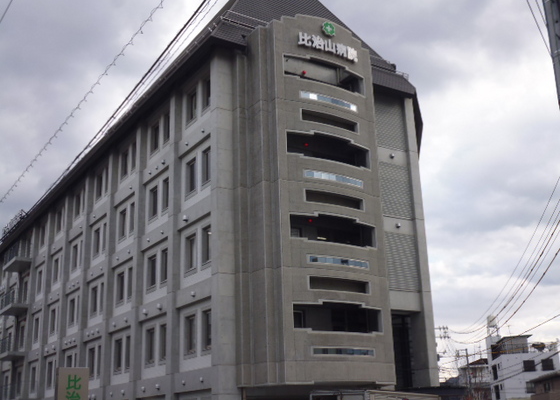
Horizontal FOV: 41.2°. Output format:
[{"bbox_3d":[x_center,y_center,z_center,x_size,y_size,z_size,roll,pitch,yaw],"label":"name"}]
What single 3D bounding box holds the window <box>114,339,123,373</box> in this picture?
[{"bbox_3d":[-8.291,8.074,38.574,0.203,1.593,1.120,9,-20,-30],"label":"window"}]

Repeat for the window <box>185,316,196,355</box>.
[{"bbox_3d":[-3.637,5.574,30.896,0.150,1.520,1.020,9,-20,-30],"label":"window"}]

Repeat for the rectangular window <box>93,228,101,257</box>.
[{"bbox_3d":[-10.768,2.577,44.293,0.203,1.593,1.120,9,-20,-30],"label":"rectangular window"}]

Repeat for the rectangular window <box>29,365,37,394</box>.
[{"bbox_3d":[-17.381,12.701,52.754,0.150,1.520,1.020,9,-20,-30],"label":"rectangular window"}]

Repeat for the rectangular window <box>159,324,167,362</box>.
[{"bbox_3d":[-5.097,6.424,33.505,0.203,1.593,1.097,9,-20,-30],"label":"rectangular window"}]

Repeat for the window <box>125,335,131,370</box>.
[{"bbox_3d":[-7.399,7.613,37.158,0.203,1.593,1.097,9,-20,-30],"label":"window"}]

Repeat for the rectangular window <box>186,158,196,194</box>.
[{"bbox_3d":[-3.863,-0.990,33.332,0.203,1.593,1.120,9,-20,-30],"label":"rectangular window"}]

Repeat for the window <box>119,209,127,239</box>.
[{"bbox_3d":[-8.406,1.315,40.264,0.150,1.520,1.020,9,-20,-30],"label":"window"}]

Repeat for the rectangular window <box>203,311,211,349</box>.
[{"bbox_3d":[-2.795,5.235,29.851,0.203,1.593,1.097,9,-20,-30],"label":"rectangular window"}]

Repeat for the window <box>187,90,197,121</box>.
[{"bbox_3d":[-3.971,-4.322,34.094,0.150,1.520,1.020,9,-20,-30],"label":"window"}]

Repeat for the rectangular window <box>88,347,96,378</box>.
[{"bbox_3d":[-10.593,9.262,42.227,0.203,1.593,1.120,9,-20,-30],"label":"rectangular window"}]

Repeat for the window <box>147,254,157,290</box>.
[{"bbox_3d":[-6.077,3.535,35.955,0.203,1.593,1.120,9,-20,-30],"label":"window"}]

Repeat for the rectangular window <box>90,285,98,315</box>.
[{"bbox_3d":[-10.681,5.913,43.262,0.203,1.593,1.120,9,-20,-30],"label":"rectangular window"}]

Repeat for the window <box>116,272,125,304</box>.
[{"bbox_3d":[-8.329,4.661,39.244,0.150,1.520,1.020,9,-20,-30],"label":"window"}]

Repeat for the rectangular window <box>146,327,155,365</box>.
[{"bbox_3d":[-5.945,6.781,34.565,0.150,1.520,1.020,9,-20,-30],"label":"rectangular window"}]

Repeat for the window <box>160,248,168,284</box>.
[{"bbox_3d":[-5.177,3.030,34.231,0.150,1.520,1.020,9,-20,-30],"label":"window"}]

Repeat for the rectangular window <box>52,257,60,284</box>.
[{"bbox_3d":[-15.326,4.895,51.271,0.150,1.520,1.020,9,-20,-30],"label":"rectangular window"}]

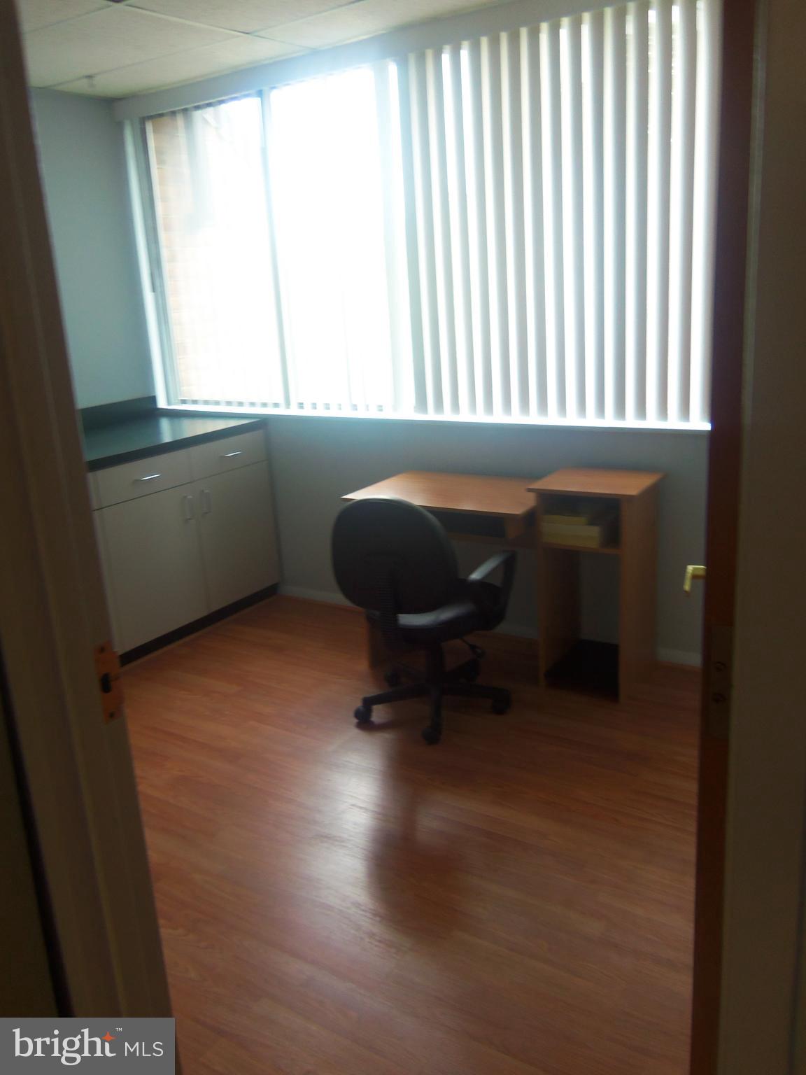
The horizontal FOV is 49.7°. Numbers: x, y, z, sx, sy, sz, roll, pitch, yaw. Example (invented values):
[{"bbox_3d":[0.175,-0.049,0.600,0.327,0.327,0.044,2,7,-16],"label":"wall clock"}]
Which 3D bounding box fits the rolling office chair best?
[{"bbox_3d":[0.105,0.223,3.174,0.623,0.859,0.623,7,19,32],"label":"rolling office chair"}]

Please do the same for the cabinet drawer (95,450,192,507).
[{"bbox_3d":[-1.123,-0.264,3.812,0.030,0.161,0.523,7,19,32],"label":"cabinet drawer"}]

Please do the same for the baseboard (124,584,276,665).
[{"bbox_3d":[-0.966,0.406,4.209,0.020,0.064,1.076,7,19,32],"label":"baseboard"}]

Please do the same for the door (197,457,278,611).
[{"bbox_3d":[-0.820,-0.004,4.334,0.025,0.651,0.511,7,19,32],"label":"door"}]

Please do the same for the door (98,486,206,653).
[{"bbox_3d":[-1.100,0.131,3.919,0.025,0.651,0.520,7,19,32],"label":"door"}]

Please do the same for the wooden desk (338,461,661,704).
[{"bbox_3d":[0.404,0.147,3.512,1.175,0.784,0.555,7,19,32],"label":"wooden desk"}]

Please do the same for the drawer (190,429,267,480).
[{"bbox_3d":[-0.845,-0.399,4.225,0.030,0.161,0.505,7,19,32],"label":"drawer"}]

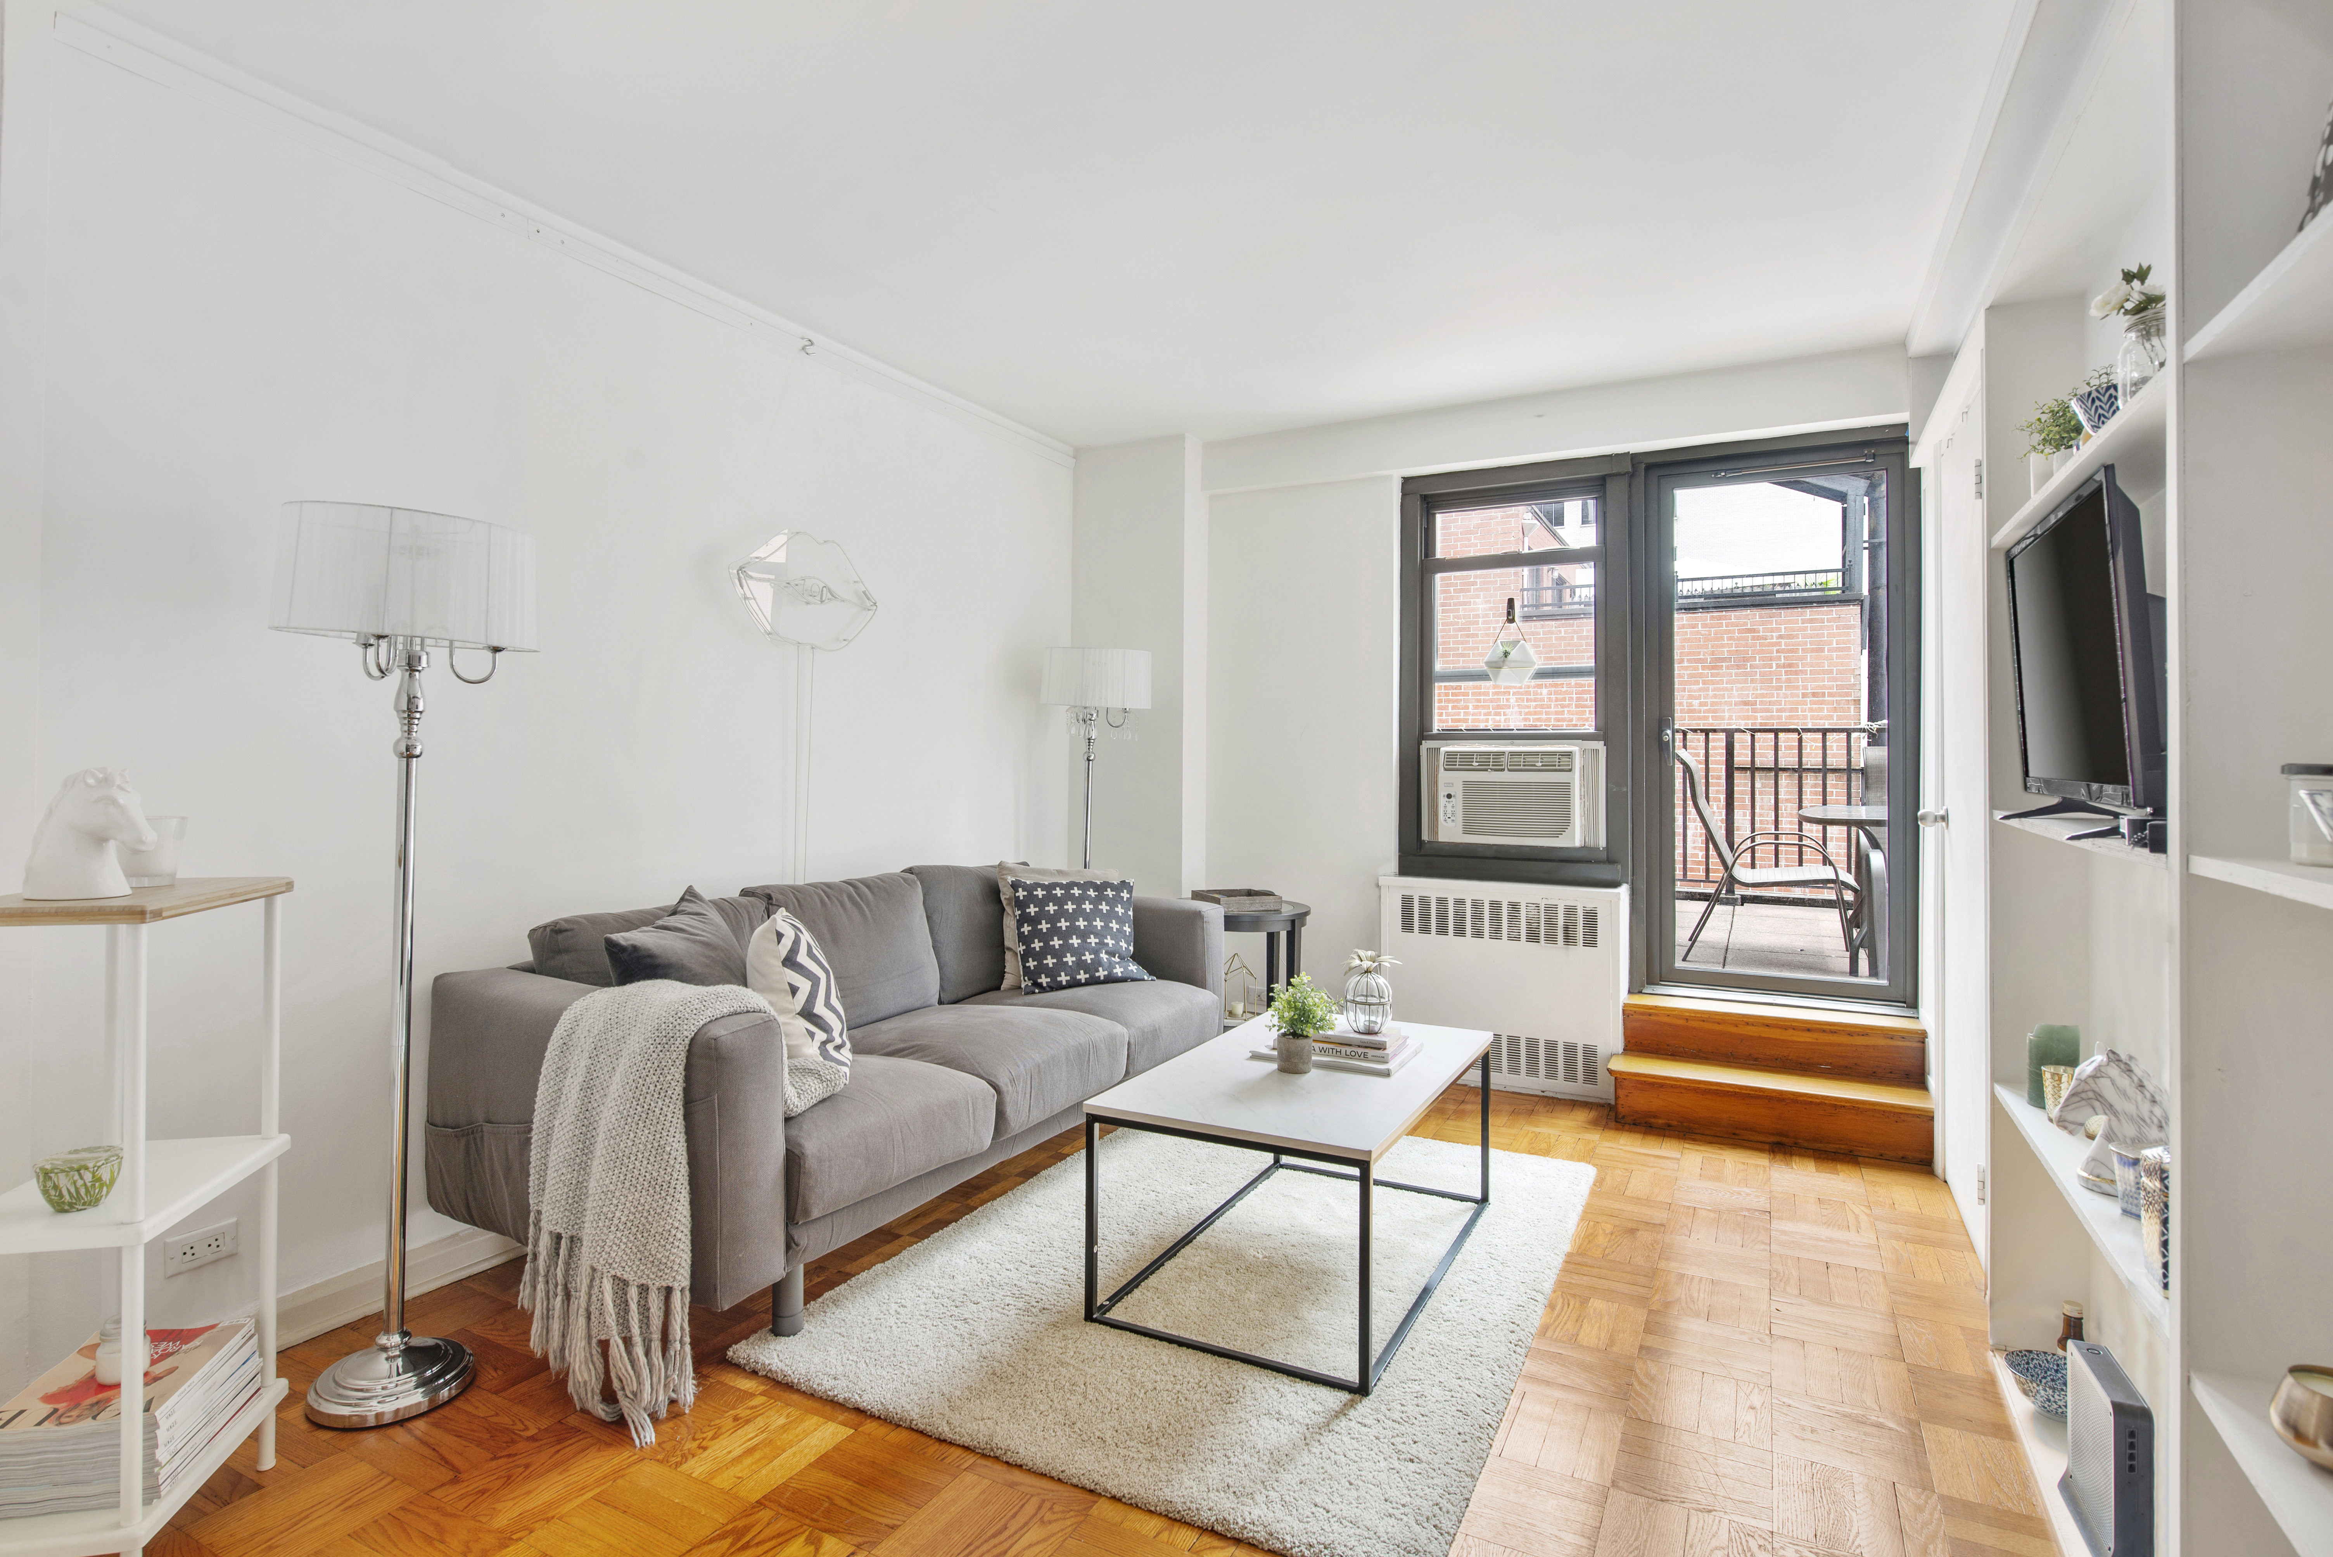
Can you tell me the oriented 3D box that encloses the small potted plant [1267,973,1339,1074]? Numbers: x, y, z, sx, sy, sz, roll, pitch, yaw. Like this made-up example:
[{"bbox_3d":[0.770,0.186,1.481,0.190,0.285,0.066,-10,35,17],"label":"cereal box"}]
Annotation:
[{"bbox_3d":[0.307,0.552,2.635,0.165,0.214,0.160,0,1,0],"label":"small potted plant"}]

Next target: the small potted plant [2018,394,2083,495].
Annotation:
[{"bbox_3d":[1.930,-0.704,2.523,0.125,0.259,0.133,1,1,27],"label":"small potted plant"}]

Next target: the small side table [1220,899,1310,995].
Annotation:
[{"bbox_3d":[0.323,0.809,4.482,0.482,0.627,0.482,1,1,27],"label":"small side table"}]

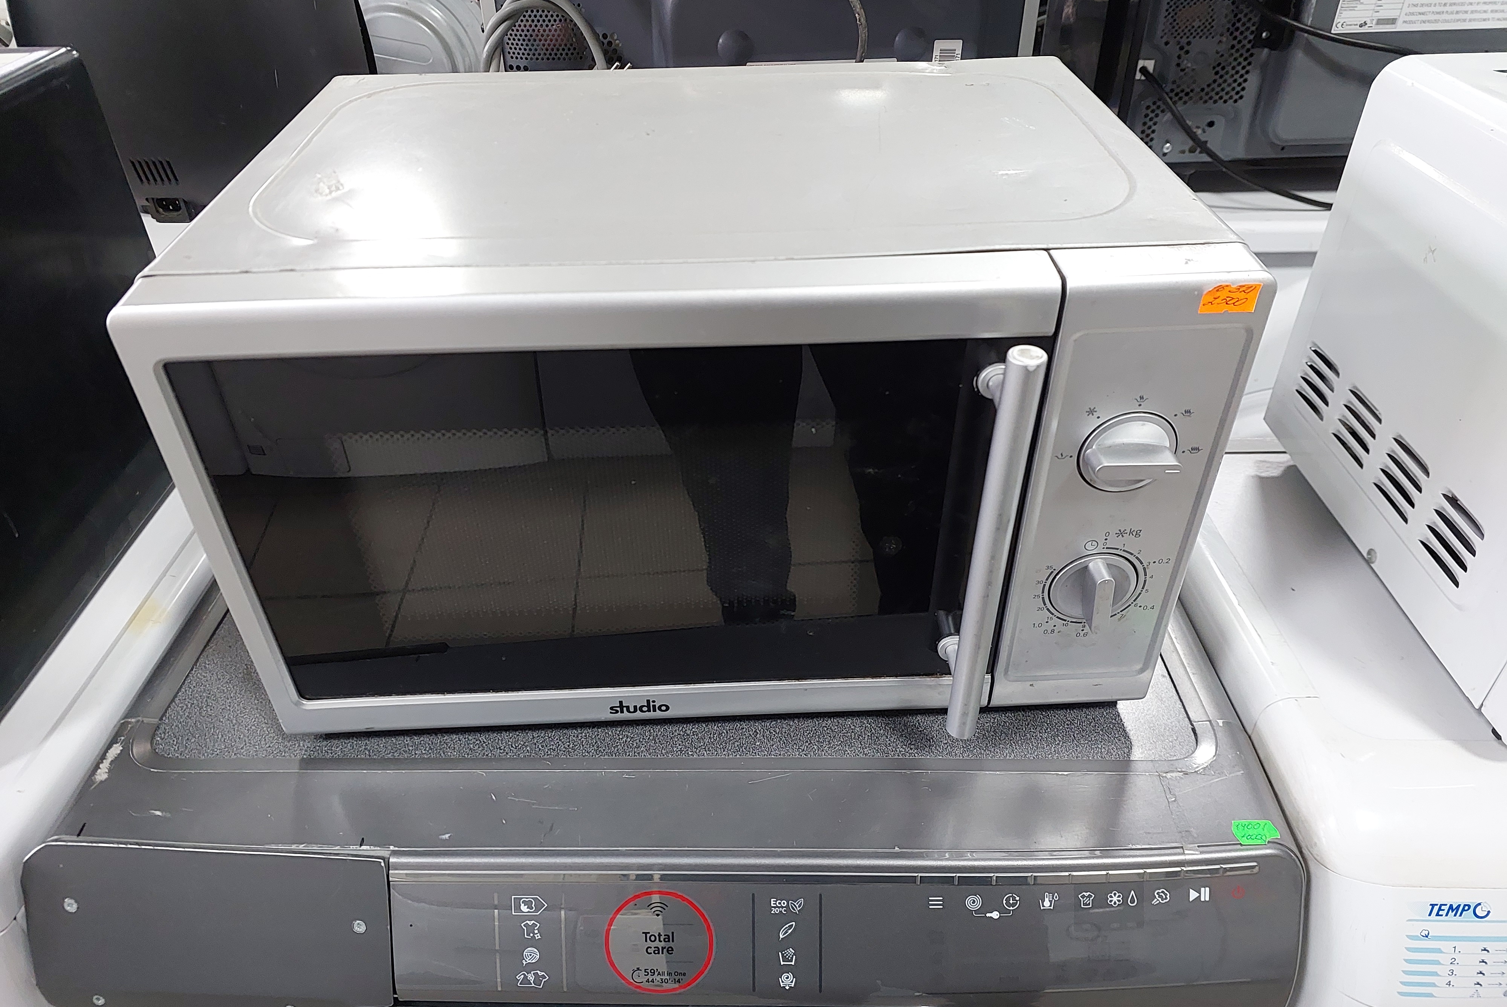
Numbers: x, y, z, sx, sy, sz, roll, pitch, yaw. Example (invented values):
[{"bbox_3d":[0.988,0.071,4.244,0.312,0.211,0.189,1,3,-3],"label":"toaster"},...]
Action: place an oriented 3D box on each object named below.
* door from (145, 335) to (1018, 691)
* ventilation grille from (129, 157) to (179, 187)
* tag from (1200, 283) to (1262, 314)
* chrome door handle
[{"bbox_3d":[-0.054,0.014,0.457,0.349,0.194,0.014,-2,37,-1],"label":"door"},{"bbox_3d":[-0.616,-0.342,1.030,0.041,0.032,0.005,2,45,3],"label":"ventilation grille"},{"bbox_3d":[0.187,-0.081,0.394,0.022,0.012,0.001,-2,29,-1],"label":"tag"},{"bbox_3d":[0.100,0.019,0.435,0.016,0.204,0.045,-2,37,-1],"label":"chrome door handle"}]

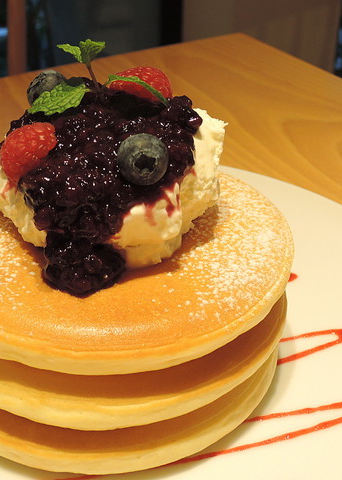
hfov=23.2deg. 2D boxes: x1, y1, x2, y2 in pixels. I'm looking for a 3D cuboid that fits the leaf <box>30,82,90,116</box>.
[{"bbox_3d":[-0.037,-0.046,0.275,0.022,0.005,0.013,-26,59,-28],"label":"leaf"}]

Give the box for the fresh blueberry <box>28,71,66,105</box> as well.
[{"bbox_3d":[-0.043,-0.052,0.286,0.014,0.013,0.014,0,29,0],"label":"fresh blueberry"}]

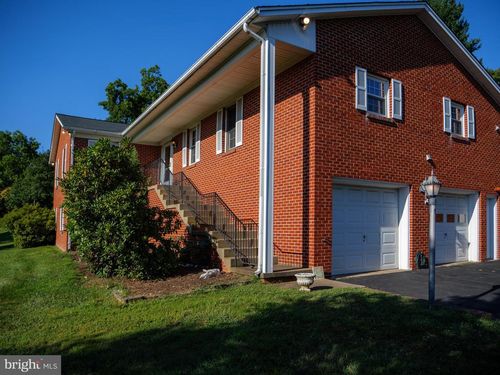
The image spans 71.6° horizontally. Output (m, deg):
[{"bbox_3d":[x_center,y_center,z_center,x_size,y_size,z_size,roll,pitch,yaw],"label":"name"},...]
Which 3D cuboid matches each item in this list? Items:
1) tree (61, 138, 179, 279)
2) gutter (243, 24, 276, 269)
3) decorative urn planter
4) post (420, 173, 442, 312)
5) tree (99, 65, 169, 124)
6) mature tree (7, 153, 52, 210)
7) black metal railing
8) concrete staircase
[{"bbox_3d":[-3.100,0.479,8.300,2.500,3.000,2.650,2,-4,-33],"label":"tree"},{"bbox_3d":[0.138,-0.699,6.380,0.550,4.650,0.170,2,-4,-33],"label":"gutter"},{"bbox_3d":[0.960,1.644,6.000,0.370,0.335,0.370,0,-3,0],"label":"decorative urn planter"},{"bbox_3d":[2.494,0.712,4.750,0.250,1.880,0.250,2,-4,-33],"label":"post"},{"bbox_3d":[-9.166,-2.665,28.000,6.600,13.200,6.800,2,-4,-33],"label":"tree"},{"bbox_3d":[-15.900,0.577,25.000,4.000,6.400,4.200,2,-4,-33],"label":"mature tree"},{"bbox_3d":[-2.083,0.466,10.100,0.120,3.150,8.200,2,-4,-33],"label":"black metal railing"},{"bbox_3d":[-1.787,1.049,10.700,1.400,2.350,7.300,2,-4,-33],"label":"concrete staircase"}]

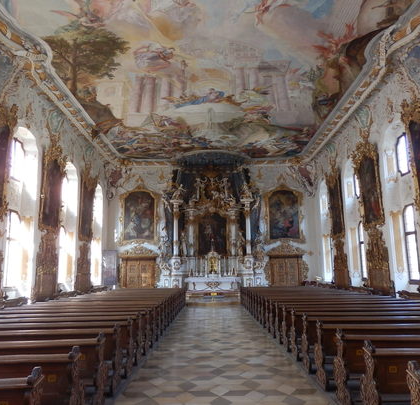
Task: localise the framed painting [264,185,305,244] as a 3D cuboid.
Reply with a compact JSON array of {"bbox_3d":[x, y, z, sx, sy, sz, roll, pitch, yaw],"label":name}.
[{"bbox_3d":[5.380,0.838,28.171,2.887,4.376,0.220,-1,-10,0],"label":"framed painting"}]

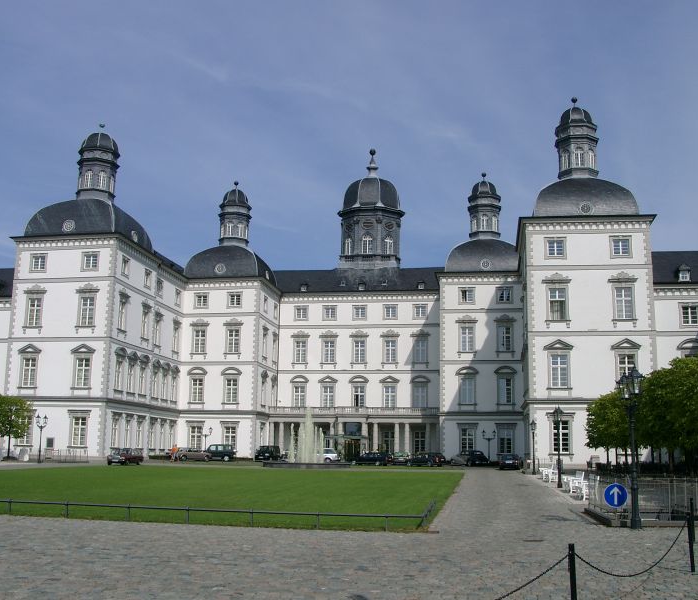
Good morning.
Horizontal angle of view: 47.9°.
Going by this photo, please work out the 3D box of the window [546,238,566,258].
[{"bbox_3d":[19.009,-4.743,72.231,1.713,1.917,0.300,-1,-11,9],"label":"window"}]

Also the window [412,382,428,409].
[{"bbox_3d":[9.299,12.641,102.775,1.836,3.294,0.300,-1,-11,9],"label":"window"}]

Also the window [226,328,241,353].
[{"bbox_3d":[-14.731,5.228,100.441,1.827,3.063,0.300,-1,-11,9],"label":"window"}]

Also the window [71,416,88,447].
[{"bbox_3d":[-26.803,13.068,78.180,1.641,2.924,0.300,-1,-11,9],"label":"window"}]

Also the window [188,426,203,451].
[{"bbox_3d":[-18.400,16.550,94.411,2.040,3.021,0.300,-1,-11,9],"label":"window"}]

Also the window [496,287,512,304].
[{"bbox_3d":[18.329,-0.508,92.745,1.700,1.957,0.300,-1,-12,8],"label":"window"}]

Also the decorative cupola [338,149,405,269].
[{"bbox_3d":[3.375,-13.801,118.894,9.899,19.038,9.899,-1,-11,9],"label":"decorative cupola"}]

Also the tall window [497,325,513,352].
[{"bbox_3d":[18.302,4.541,91.722,1.730,3.141,0.300,-1,-12,8],"label":"tall window"}]

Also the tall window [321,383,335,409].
[{"bbox_3d":[-2.708,12.651,103.284,1.895,3.075,0.300,-1,-11,9],"label":"tall window"}]

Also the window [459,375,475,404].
[{"bbox_3d":[13.851,10.540,91.774,1.778,3.318,0.300,-1,-11,9],"label":"window"}]

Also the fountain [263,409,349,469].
[{"bbox_3d":[-3.797,12.567,71.853,8.057,5.435,8.057,-1,-11,9],"label":"fountain"}]

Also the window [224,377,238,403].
[{"bbox_3d":[-14.454,11.089,96.661,1.698,3.102,0.300,-1,-11,9],"label":"window"}]

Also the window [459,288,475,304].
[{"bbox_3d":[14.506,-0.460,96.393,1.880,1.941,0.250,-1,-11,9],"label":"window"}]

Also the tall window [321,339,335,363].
[{"bbox_3d":[-2.661,6.913,105.889,1.758,3.256,0.300,-1,-11,9],"label":"tall window"}]

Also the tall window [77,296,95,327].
[{"bbox_3d":[-25.782,1.131,77.266,1.887,3.012,0.300,-1,-11,9],"label":"tall window"}]

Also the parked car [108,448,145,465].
[{"bbox_3d":[-18.717,13.174,66.000,1.700,1.450,4.200,0,-11,6],"label":"parked car"}]

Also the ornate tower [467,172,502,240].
[{"bbox_3d":[17.303,-11.913,100.232,4.237,8.861,4.150,-1,-11,9],"label":"ornate tower"}]

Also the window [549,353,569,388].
[{"bbox_3d":[18.667,6.275,69.650,1.669,3.141,0.300,-1,-12,8],"label":"window"}]

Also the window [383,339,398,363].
[{"bbox_3d":[5.419,6.634,103.226,1.912,3.173,0.300,-1,-11,9],"label":"window"}]

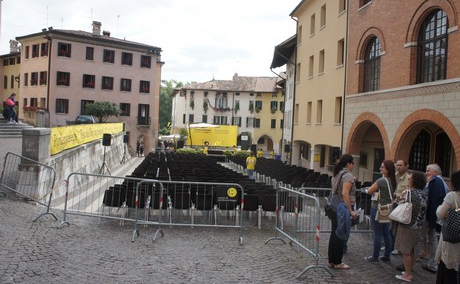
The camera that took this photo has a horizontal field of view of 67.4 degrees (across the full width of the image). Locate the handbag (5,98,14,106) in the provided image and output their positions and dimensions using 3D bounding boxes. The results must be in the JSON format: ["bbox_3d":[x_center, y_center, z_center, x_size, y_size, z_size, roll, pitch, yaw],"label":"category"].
[{"bbox_3d":[-11.514,-2.115,18.000,0.500,0.380,0.260,2,3,-14],"label":"handbag"}]

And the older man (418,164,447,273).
[{"bbox_3d":[3.160,1.175,5.360,0.450,1.690,0.540,4,3,37],"label":"older man"}]

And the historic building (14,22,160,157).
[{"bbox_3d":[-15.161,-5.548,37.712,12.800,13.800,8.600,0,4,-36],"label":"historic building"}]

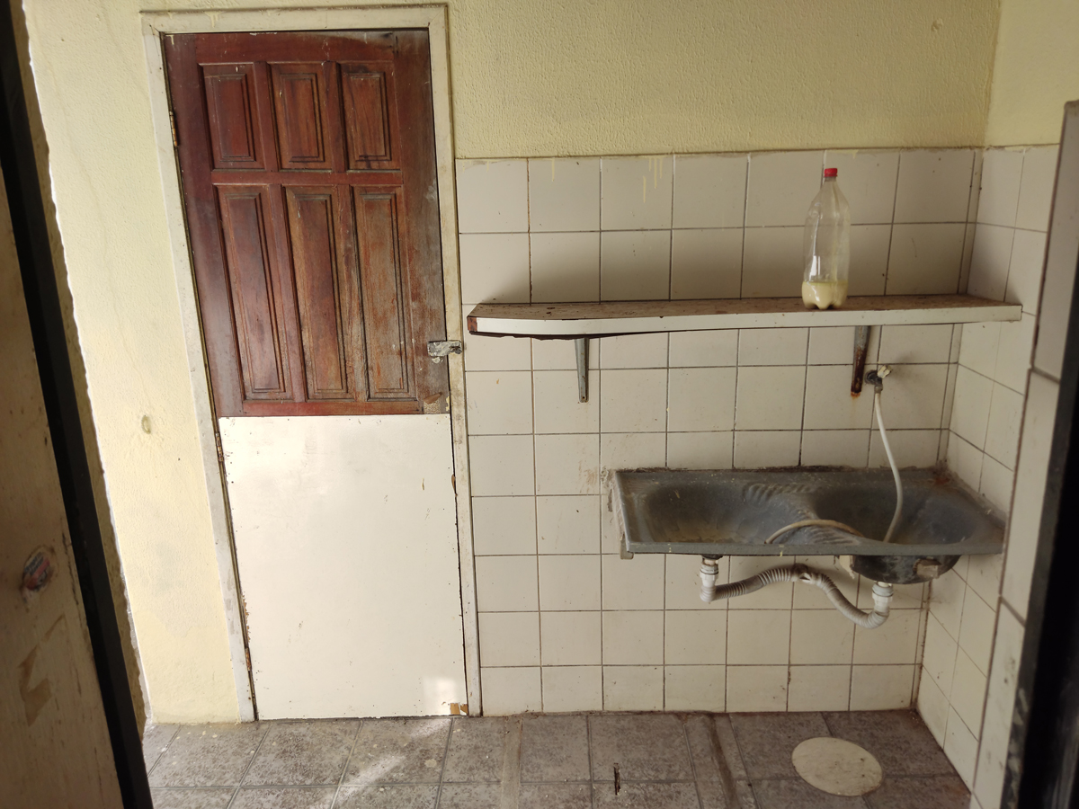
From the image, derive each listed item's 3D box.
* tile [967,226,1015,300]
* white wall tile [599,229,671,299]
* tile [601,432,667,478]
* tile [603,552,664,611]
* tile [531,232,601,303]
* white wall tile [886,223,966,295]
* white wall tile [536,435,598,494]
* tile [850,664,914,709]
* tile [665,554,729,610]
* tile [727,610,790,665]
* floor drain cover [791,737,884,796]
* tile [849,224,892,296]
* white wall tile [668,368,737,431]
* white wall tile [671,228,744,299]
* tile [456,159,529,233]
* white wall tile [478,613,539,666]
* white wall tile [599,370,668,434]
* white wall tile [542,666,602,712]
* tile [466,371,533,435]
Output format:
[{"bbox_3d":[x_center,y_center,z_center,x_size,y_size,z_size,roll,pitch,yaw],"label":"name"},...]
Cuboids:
[{"bbox_3d":[1.196,-0.379,2.063,0.009,0.197,0.198,-1,15,2],"label":"tile"},{"bbox_3d":[0.271,-0.391,2.200,0.198,0.197,0.010,-1,16,3],"label":"white wall tile"},{"bbox_3d":[0.287,0.182,2.359,0.198,0.197,0.010,-1,16,3],"label":"tile"},{"bbox_3d":[0.298,0.563,2.472,0.200,0.197,0.010,-1,15,2],"label":"tile"},{"bbox_3d":[0.072,-0.387,2.207,0.198,0.195,0.010,-1,15,2],"label":"tile"},{"bbox_3d":[1.076,-0.405,2.180,0.200,0.197,0.010,-1,15,2],"label":"white wall tile"},{"bbox_3d":[0.087,0.183,2.364,0.198,0.195,0.010,-1,15,2],"label":"white wall tile"},{"bbox_3d":[1.106,0.917,2.529,0.198,0.171,0.010,-1,15,2],"label":"tile"},{"bbox_3d":[0.494,0.555,2.440,0.198,0.197,0.009,-1,15,2],"label":"tile"},{"bbox_3d":[0.704,0.750,2.500,0.198,0.197,0.010,-1,16,3],"label":"tile"},{"bbox_3d":[0.892,1.083,2.337,0.252,0.010,0.252,-1,15,2],"label":"floor drain cover"},{"bbox_3d":[0.871,-0.400,2.174,0.198,0.195,0.010,-1,15,2],"label":"tile"},{"bbox_3d":[0.484,-0.013,2.308,0.200,0.197,0.010,-1,15,2],"label":"white wall tile"},{"bbox_3d":[0.469,-0.393,2.188,0.198,0.197,0.009,-1,15,2],"label":"white wall tile"},{"bbox_3d":[-0.134,-0.577,2.178,0.200,0.197,0.010,-1,15,2],"label":"tile"},{"bbox_3d":[-0.096,0.757,2.528,0.194,0.195,0.010,-1,15,2],"label":"white wall tile"},{"bbox_3d":[0.282,-0.009,2.306,0.198,0.197,0.010,-1,16,3],"label":"white wall tile"},{"bbox_3d":[0.107,0.934,2.562,0.197,0.173,0.010,-1,15,2],"label":"white wall tile"},{"bbox_3d":[-0.118,-0.003,2.325,0.198,0.197,0.010,-1,16,3],"label":"tile"}]

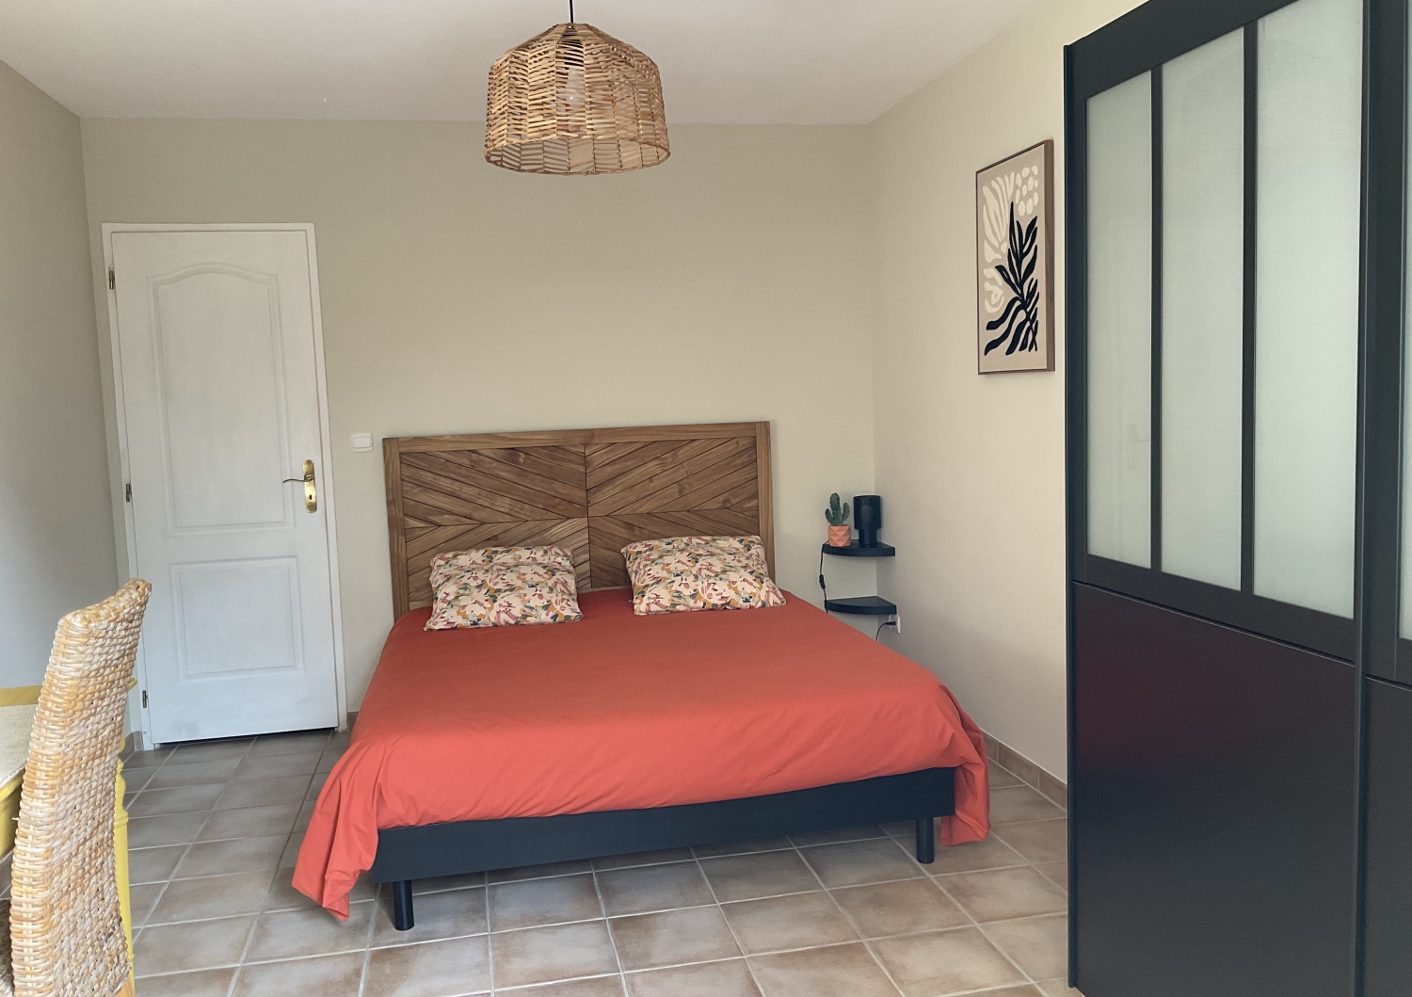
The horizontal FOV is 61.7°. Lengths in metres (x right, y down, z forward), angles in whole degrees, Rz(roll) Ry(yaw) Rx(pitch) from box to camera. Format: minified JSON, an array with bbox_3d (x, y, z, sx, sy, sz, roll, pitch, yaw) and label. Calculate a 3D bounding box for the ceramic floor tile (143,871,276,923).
[{"bbox_3d":[-1.387,1.130,3.340,0.297,0.010,0.297,-3,5,-12],"label":"ceramic floor tile"}]

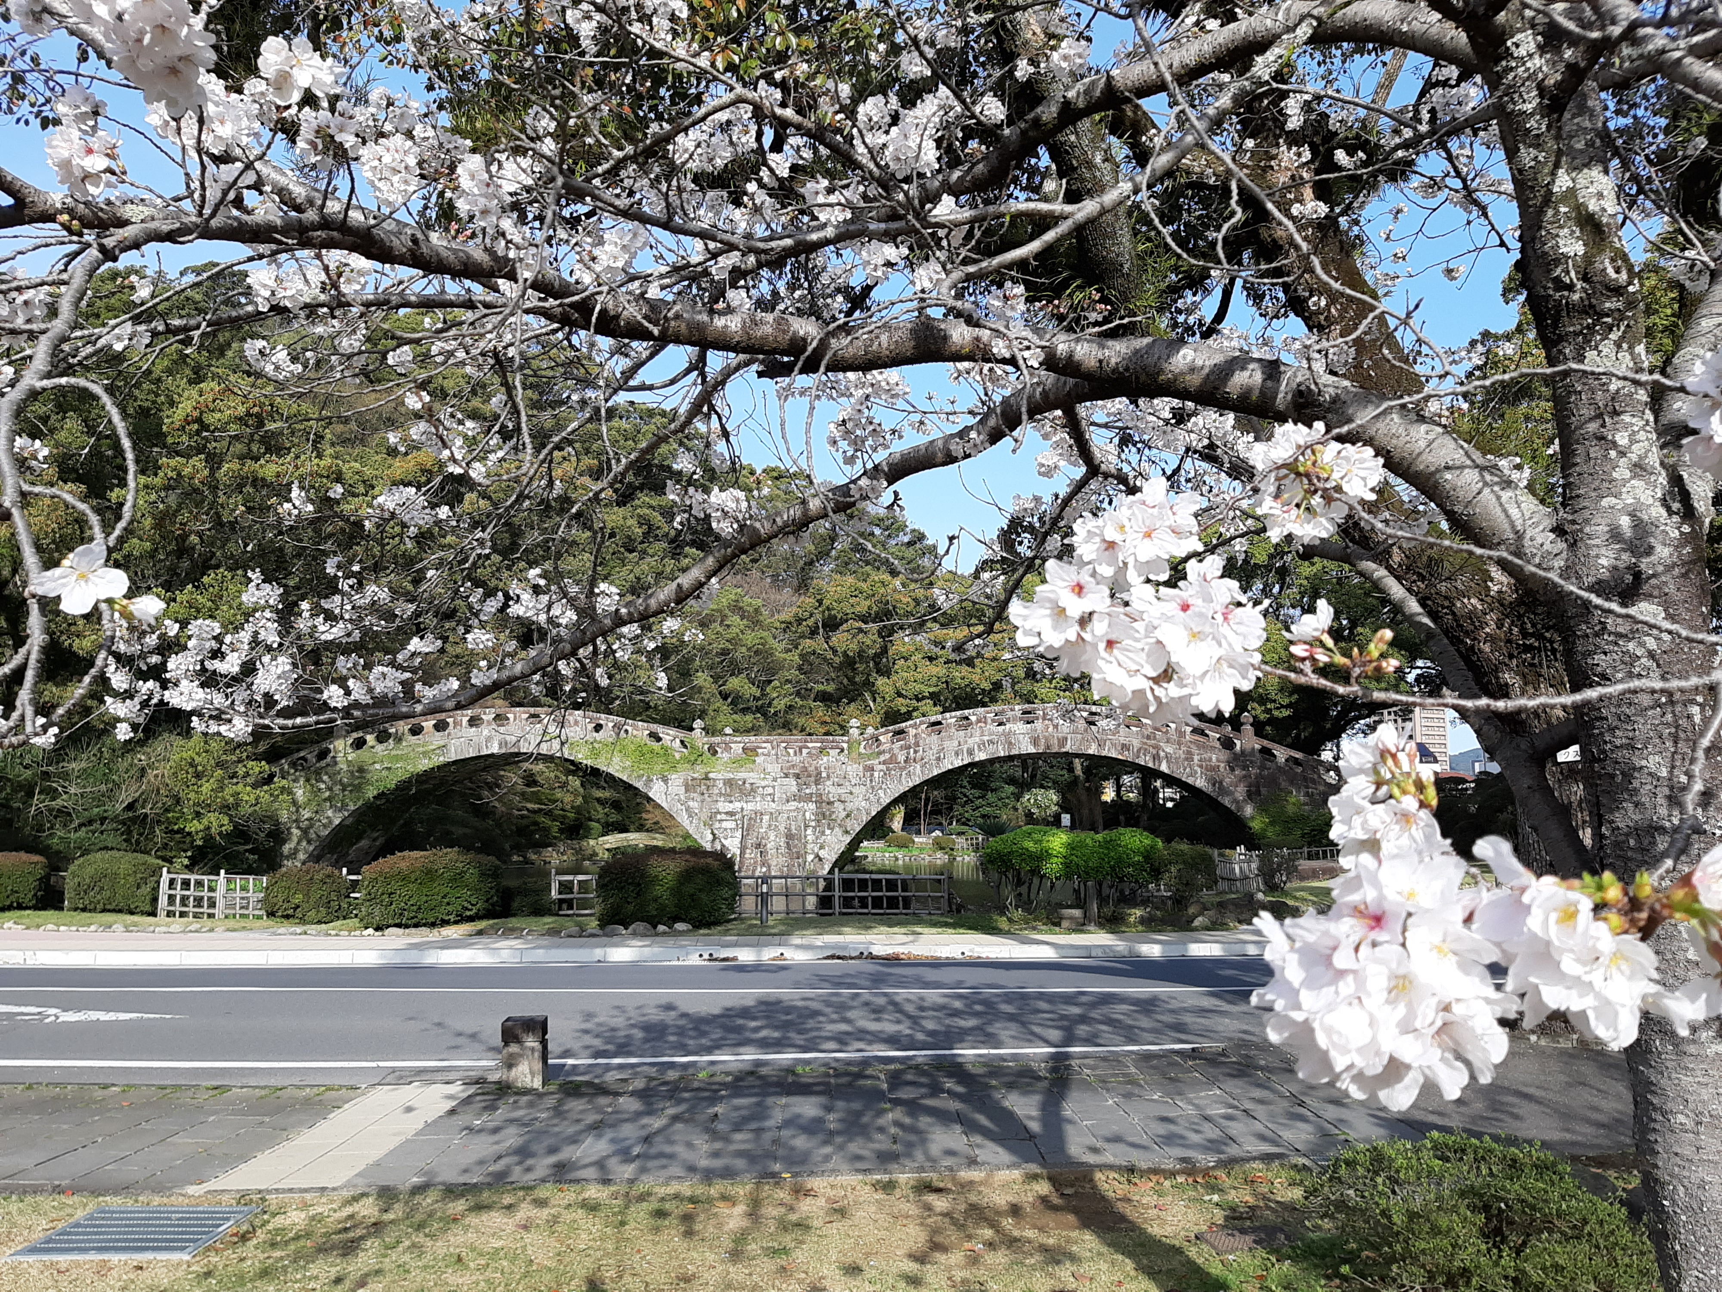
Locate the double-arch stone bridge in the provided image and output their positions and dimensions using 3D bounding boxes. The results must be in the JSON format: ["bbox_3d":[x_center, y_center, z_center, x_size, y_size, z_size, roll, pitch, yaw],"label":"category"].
[{"bbox_3d":[-3.167,6.530,56.040,47.000,7.500,5.500,-1,-7,8],"label":"double-arch stone bridge"}]

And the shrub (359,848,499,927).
[{"bbox_3d":[-6.600,3.702,19.939,2.050,1.100,1.500,0,-7,0],"label":"shrub"}]

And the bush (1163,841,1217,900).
[{"bbox_3d":[6.350,4.325,24.850,1.000,1.130,0.950,0,-7,0],"label":"bush"}]

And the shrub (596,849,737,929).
[{"bbox_3d":[-2.950,3.668,19.792,2.100,1.130,1.600,0,-7,0],"label":"shrub"}]

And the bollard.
[{"bbox_3d":[-2.070,2.499,7.974,0.245,0.400,0.245,1,-7,-5],"label":"bollard"}]

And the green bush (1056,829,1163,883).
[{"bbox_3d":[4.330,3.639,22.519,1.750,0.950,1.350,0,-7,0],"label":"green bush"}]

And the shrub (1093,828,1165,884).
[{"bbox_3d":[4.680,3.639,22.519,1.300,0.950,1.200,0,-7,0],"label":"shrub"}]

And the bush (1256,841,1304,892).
[{"bbox_3d":[8.800,4.661,27.125,0.920,1.050,0.880,0,-7,0],"label":"bush"}]

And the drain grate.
[{"bbox_3d":[-2.775,2.278,4.998,0.670,0.050,0.650,0,-7,0],"label":"drain grate"}]

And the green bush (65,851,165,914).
[{"bbox_3d":[-12.500,4.006,21.967,1.500,1.020,1.250,0,-7,0],"label":"green bush"}]

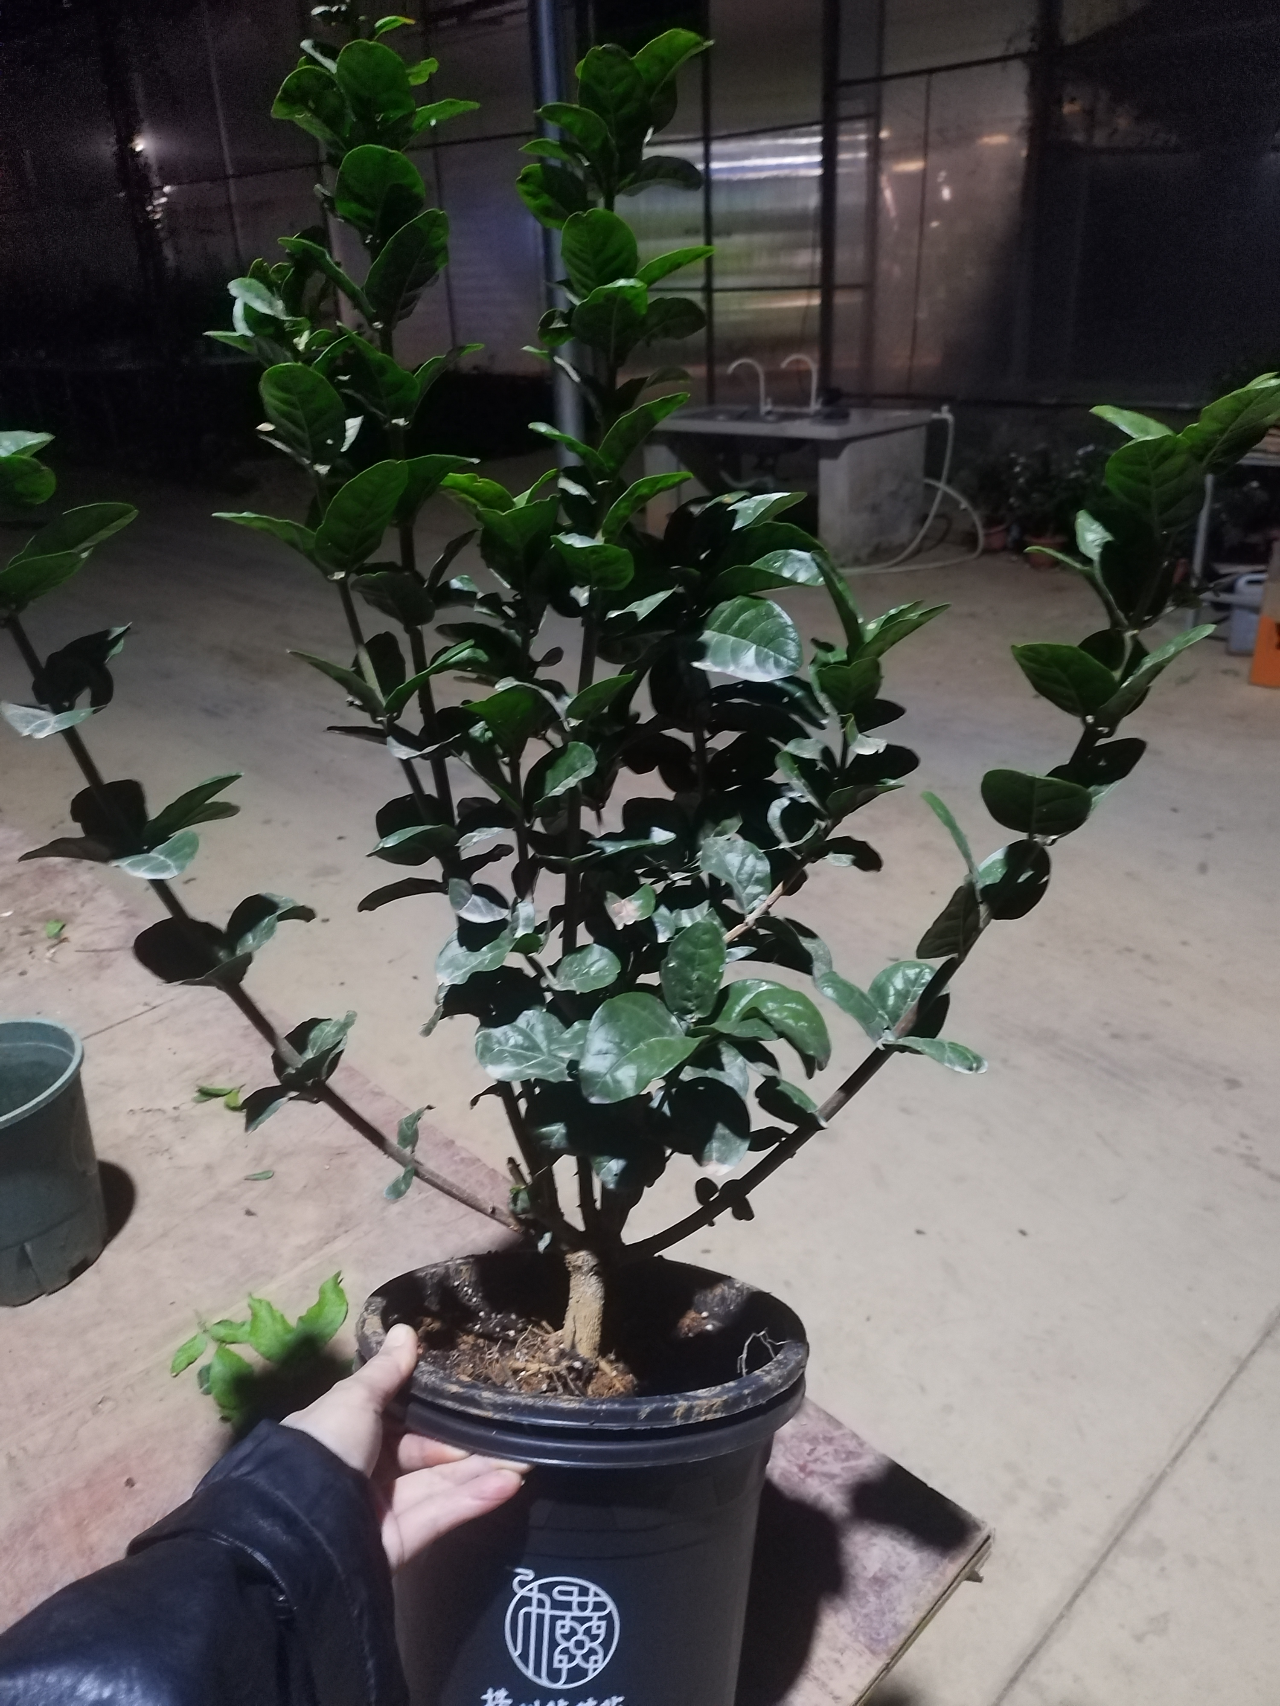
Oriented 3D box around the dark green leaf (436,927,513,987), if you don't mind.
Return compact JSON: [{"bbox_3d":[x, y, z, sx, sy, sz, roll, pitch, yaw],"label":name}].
[{"bbox_3d":[-0.080,0.050,0.620,0.046,0.014,0.028,-27,47,-12],"label":"dark green leaf"}]

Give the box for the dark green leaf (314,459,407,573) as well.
[{"bbox_3d":[-0.160,-0.193,0.735,0.044,0.074,0.022,29,18,1],"label":"dark green leaf"}]

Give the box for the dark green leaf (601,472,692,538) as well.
[{"bbox_3d":[0.004,-0.176,0.650,0.056,0.017,0.028,-36,31,-3],"label":"dark green leaf"}]

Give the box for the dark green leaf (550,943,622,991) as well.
[{"bbox_3d":[-0.026,0.055,0.610,0.036,0.011,0.030,-15,44,12],"label":"dark green leaf"}]

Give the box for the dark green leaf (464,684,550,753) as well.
[{"bbox_3d":[-0.071,-0.071,0.690,0.045,0.044,0.018,-11,38,5],"label":"dark green leaf"}]

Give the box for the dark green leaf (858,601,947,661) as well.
[{"bbox_3d":[0.139,-0.118,0.680,0.053,0.027,0.011,-28,60,12],"label":"dark green leaf"}]

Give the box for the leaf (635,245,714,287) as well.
[{"bbox_3d":[0.019,-0.349,0.765,0.060,0.018,0.034,-28,12,-6],"label":"leaf"}]

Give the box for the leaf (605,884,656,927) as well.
[{"bbox_3d":[-0.004,0.028,0.670,0.032,0.026,0.016,-6,6,0],"label":"leaf"}]

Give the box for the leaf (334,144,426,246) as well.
[{"bbox_3d":[-0.146,-0.370,0.720,0.048,0.056,0.018,-5,21,1],"label":"leaf"}]

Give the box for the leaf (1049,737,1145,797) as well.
[{"bbox_3d":[0.237,-0.044,0.665,0.054,0.011,0.033,-22,41,-18],"label":"leaf"}]

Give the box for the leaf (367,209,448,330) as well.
[{"bbox_3d":[-0.130,-0.327,0.715,0.040,0.064,0.019,27,9,10],"label":"leaf"}]

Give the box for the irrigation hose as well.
[{"bbox_3d":[1.546,-2.044,7.160,0.980,0.780,0.420,-24,32,-39],"label":"irrigation hose"}]

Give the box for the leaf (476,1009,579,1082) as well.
[{"bbox_3d":[-0.063,0.110,0.730,0.062,0.022,0.046,1,41,-8],"label":"leaf"}]

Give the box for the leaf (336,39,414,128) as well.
[{"bbox_3d":[-0.147,-0.427,0.710,0.043,0.052,0.013,0,34,0],"label":"leaf"}]

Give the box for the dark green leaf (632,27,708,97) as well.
[{"bbox_3d":[0.016,-0.472,0.770,0.056,0.036,0.024,-55,18,-9],"label":"dark green leaf"}]

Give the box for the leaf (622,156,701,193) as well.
[{"bbox_3d":[0.013,-0.405,0.765,0.054,0.020,0.034,3,15,-11],"label":"leaf"}]

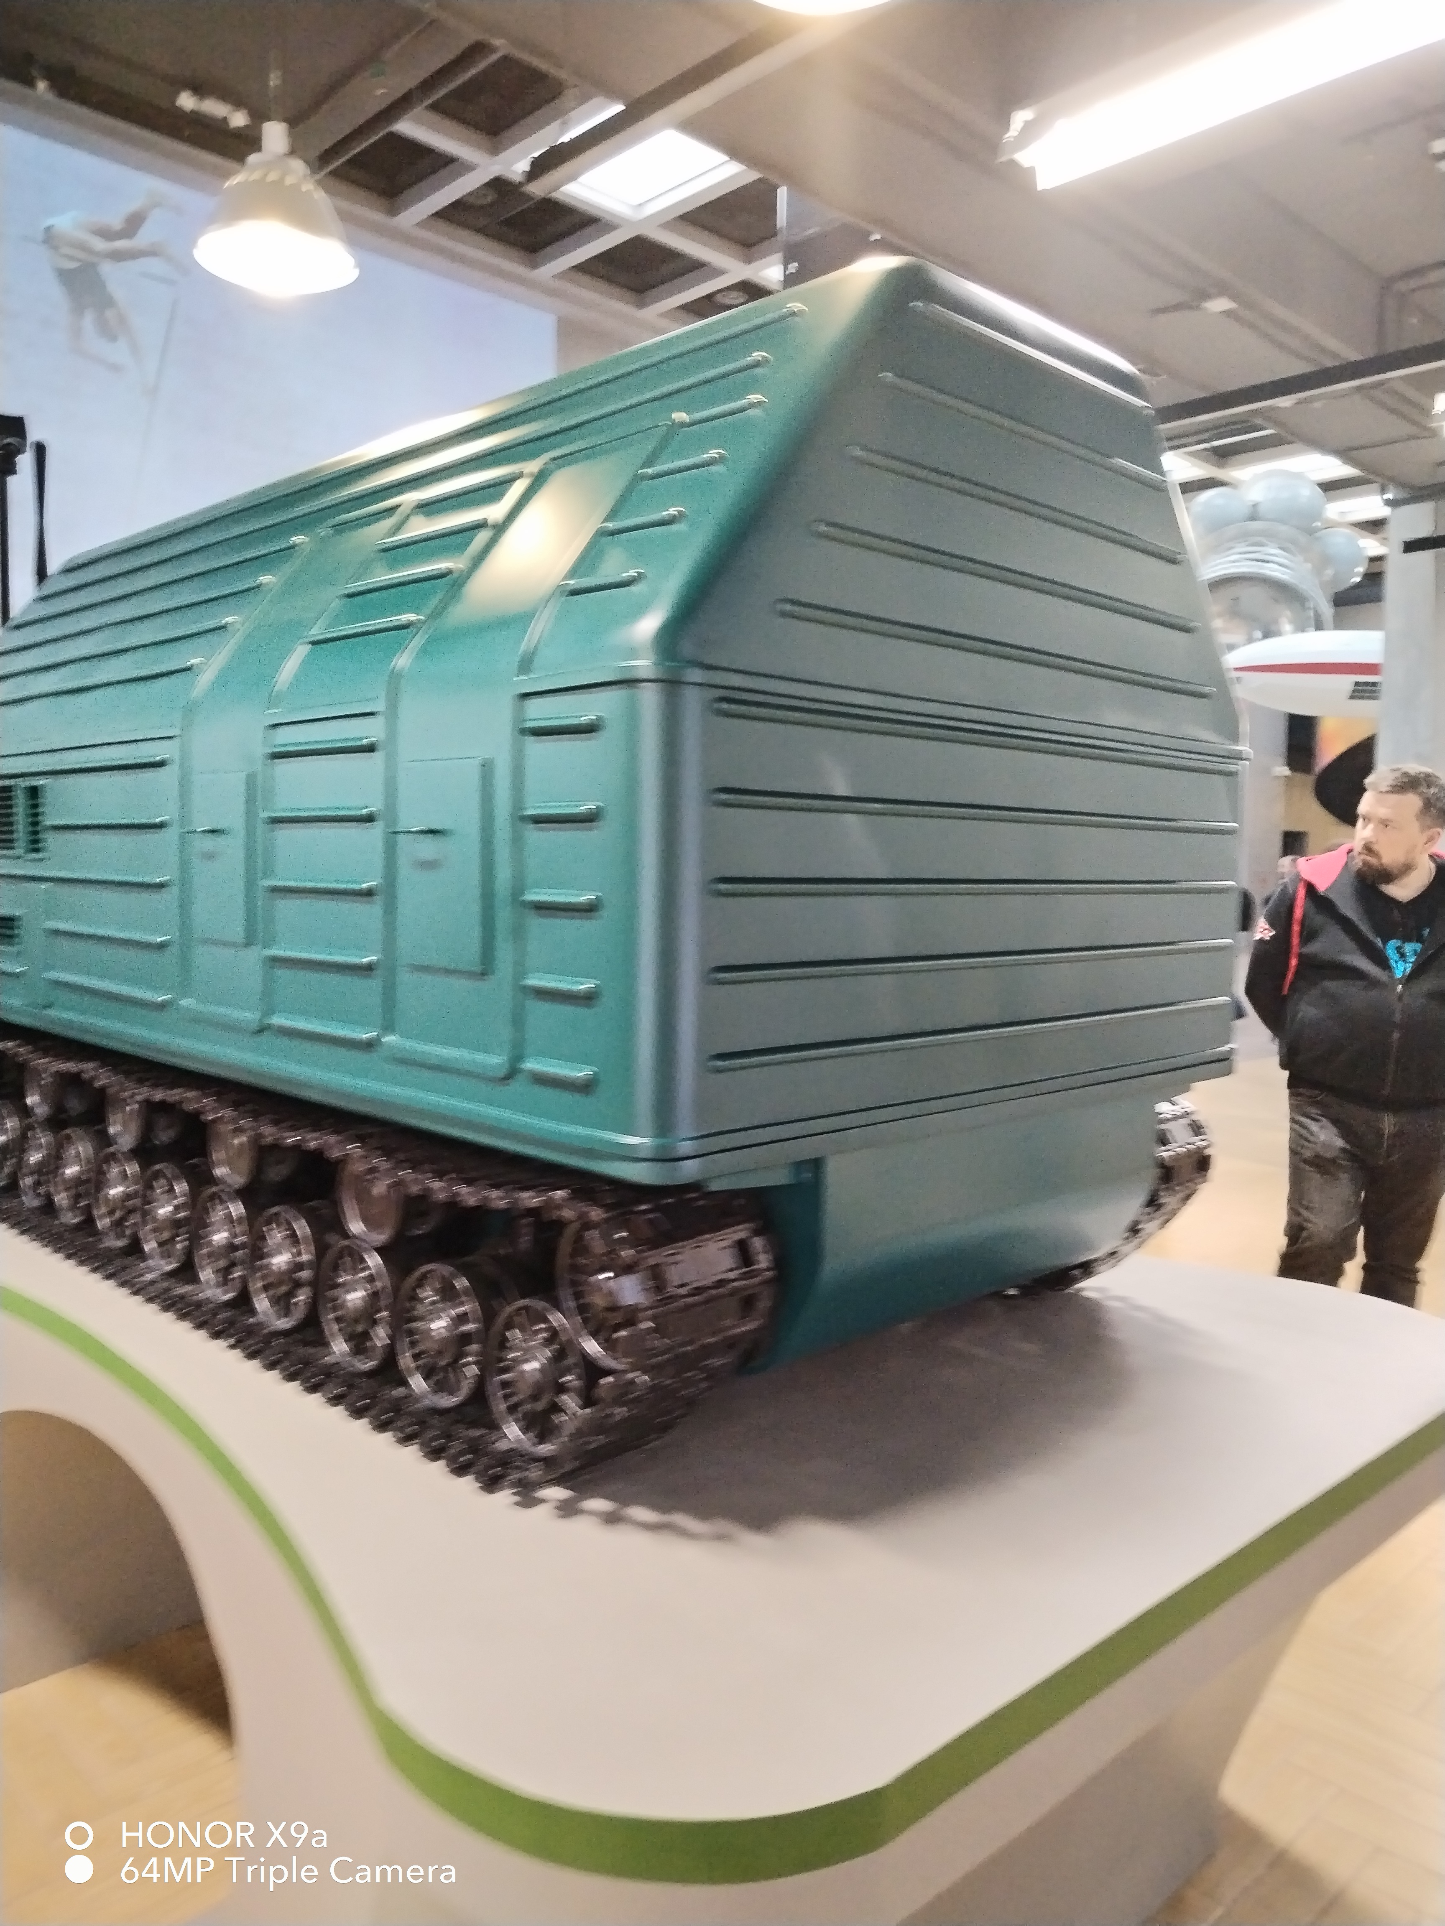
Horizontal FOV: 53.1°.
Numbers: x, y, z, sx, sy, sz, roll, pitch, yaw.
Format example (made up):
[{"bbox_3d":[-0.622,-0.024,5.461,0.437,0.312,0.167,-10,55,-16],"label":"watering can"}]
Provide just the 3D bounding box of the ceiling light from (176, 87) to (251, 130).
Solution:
[{"bbox_3d":[-1.656,-2.776,4.704,0.090,0.080,0.250,5,6,44],"label":"ceiling light"}]

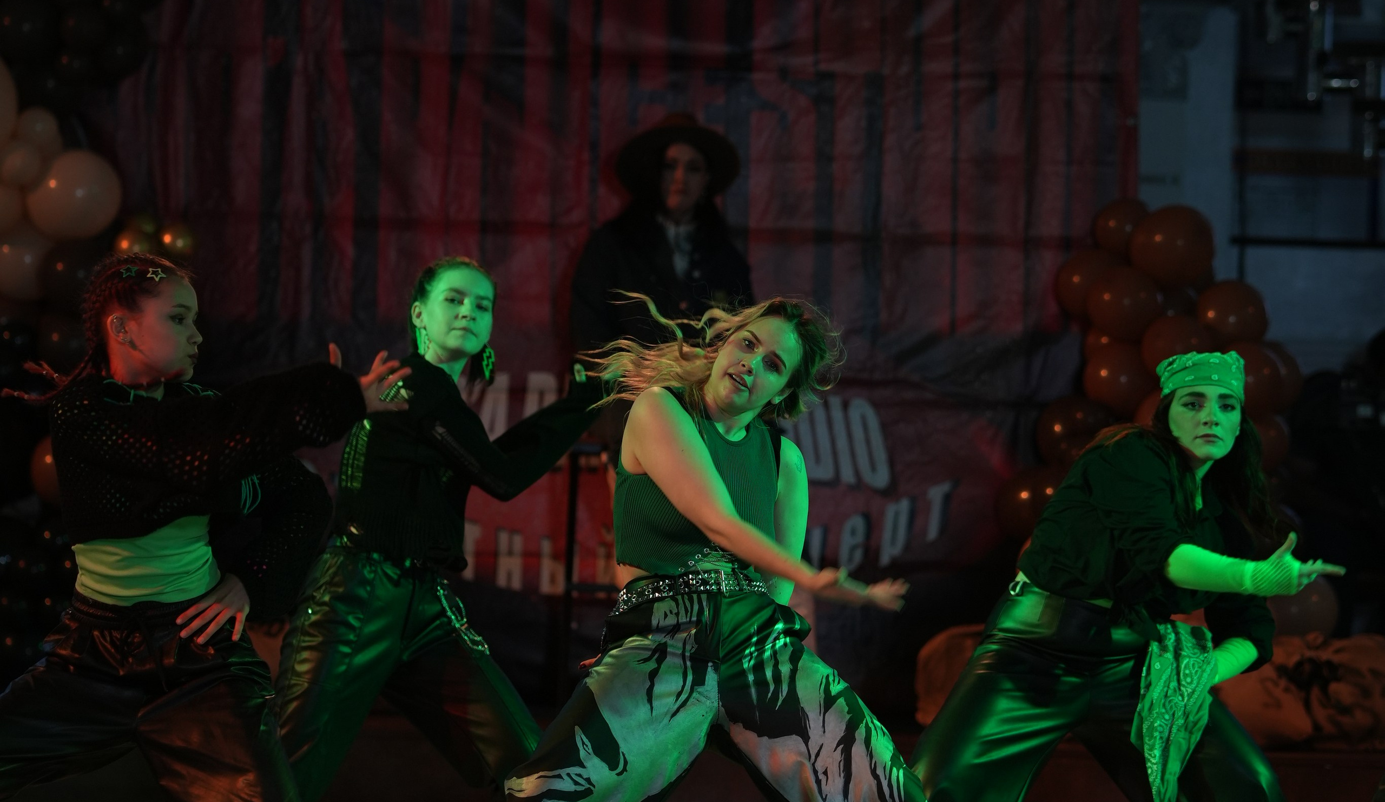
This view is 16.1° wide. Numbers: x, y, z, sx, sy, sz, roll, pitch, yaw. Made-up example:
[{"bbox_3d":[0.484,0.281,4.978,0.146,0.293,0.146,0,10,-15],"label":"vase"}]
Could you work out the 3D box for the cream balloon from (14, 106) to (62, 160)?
[{"bbox_3d":[-1.734,-0.712,13.000,0.122,0.135,0.122,2,-1,-3],"label":"cream balloon"}]

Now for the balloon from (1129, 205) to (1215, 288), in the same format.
[{"bbox_3d":[1.281,-0.412,13.100,0.225,0.217,0.225,2,-1,-3],"label":"balloon"}]

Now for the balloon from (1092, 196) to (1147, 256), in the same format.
[{"bbox_3d":[1.197,-0.481,13.650,0.167,0.167,0.167,2,-1,0],"label":"balloon"}]

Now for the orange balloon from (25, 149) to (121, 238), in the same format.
[{"bbox_3d":[-1.749,-0.582,13.850,0.266,0.252,0.259,1,-1,0],"label":"orange balloon"}]

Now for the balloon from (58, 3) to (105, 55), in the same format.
[{"bbox_3d":[-1.676,-1.023,13.467,0.134,0.143,0.134,2,-1,-4],"label":"balloon"}]

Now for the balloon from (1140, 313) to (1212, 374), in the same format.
[{"bbox_3d":[1.376,-0.136,13.900,0.216,0.216,0.216,1,-1,0],"label":"balloon"}]

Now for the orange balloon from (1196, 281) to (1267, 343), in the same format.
[{"bbox_3d":[1.500,-0.246,13.650,0.194,0.185,0.194,2,-1,0],"label":"orange balloon"}]

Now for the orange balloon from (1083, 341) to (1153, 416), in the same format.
[{"bbox_3d":[1.183,-0.056,13.585,0.207,0.211,0.207,2,-1,-4],"label":"orange balloon"}]

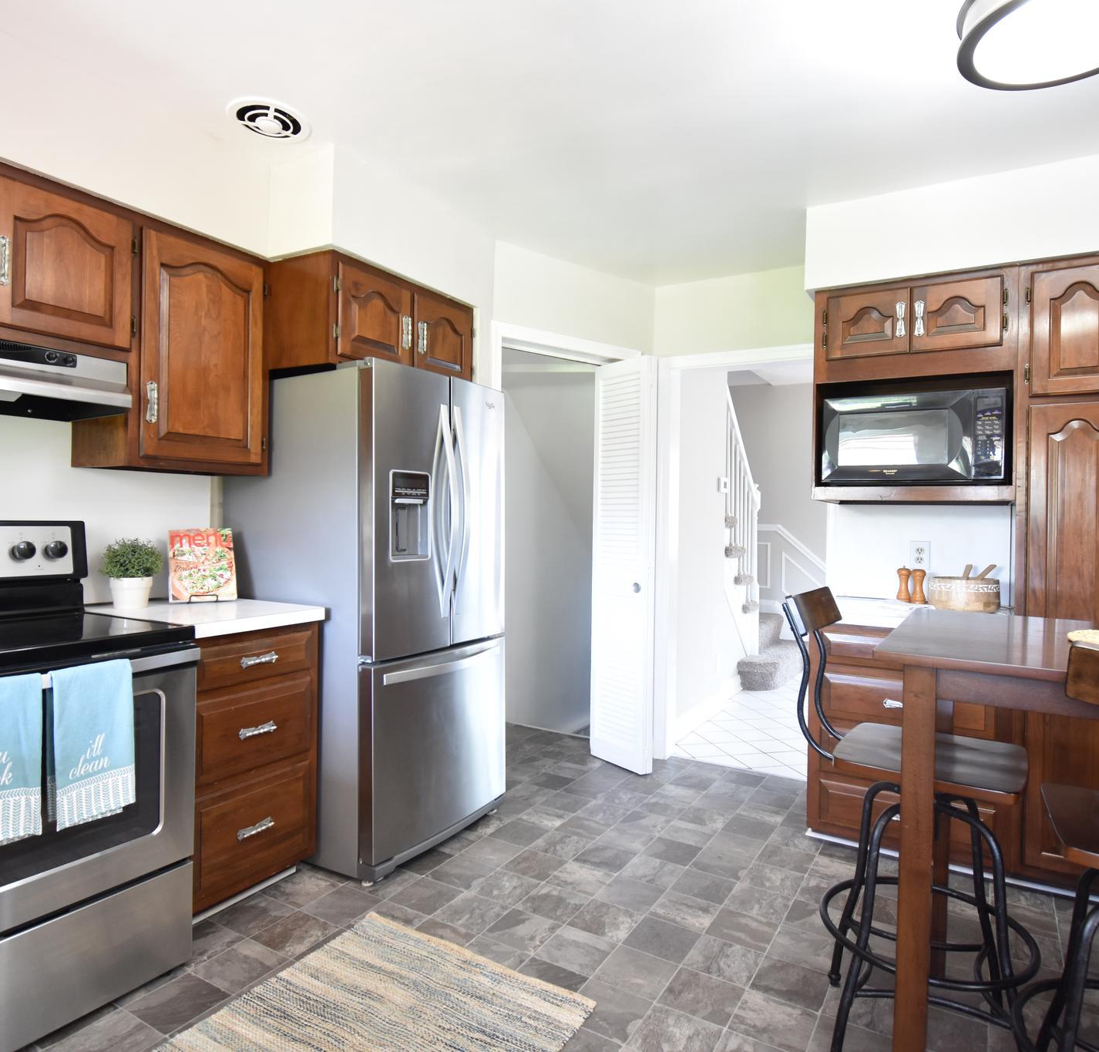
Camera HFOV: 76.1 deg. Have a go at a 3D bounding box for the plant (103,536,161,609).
[{"bbox_3d":[-1.354,0.151,2.287,0.185,0.230,0.185,1,0,33],"label":"plant"}]

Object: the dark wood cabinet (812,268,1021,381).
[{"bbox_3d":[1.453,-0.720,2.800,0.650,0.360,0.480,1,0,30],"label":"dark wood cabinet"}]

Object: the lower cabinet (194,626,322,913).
[{"bbox_3d":[-1.218,0.758,2.402,0.615,0.865,0.528,1,1,32],"label":"lower cabinet"}]

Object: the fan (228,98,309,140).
[{"bbox_3d":[-0.869,-1.244,2.171,0.246,0.035,0.246,1,0,0],"label":"fan"}]

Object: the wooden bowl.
[{"bbox_3d":[1.620,0.262,2.748,0.250,0.125,0.250,1,0,30],"label":"wooden bowl"}]

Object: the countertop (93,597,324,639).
[{"bbox_3d":[-1.204,0.300,2.388,0.640,0.054,0.560,1,1,32],"label":"countertop"}]

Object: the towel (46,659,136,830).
[{"bbox_3d":[-1.107,0.514,1.692,0.060,0.370,0.190,1,0,33],"label":"towel"}]

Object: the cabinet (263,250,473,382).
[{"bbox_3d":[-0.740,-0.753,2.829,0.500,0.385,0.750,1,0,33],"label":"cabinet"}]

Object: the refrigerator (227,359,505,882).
[{"bbox_3d":[-0.720,0.325,2.870,0.887,1.774,0.737,1,1,32],"label":"refrigerator"}]

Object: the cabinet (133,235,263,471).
[{"bbox_3d":[-1.226,-0.561,2.342,0.320,0.740,0.460,1,0,33],"label":"cabinet"}]

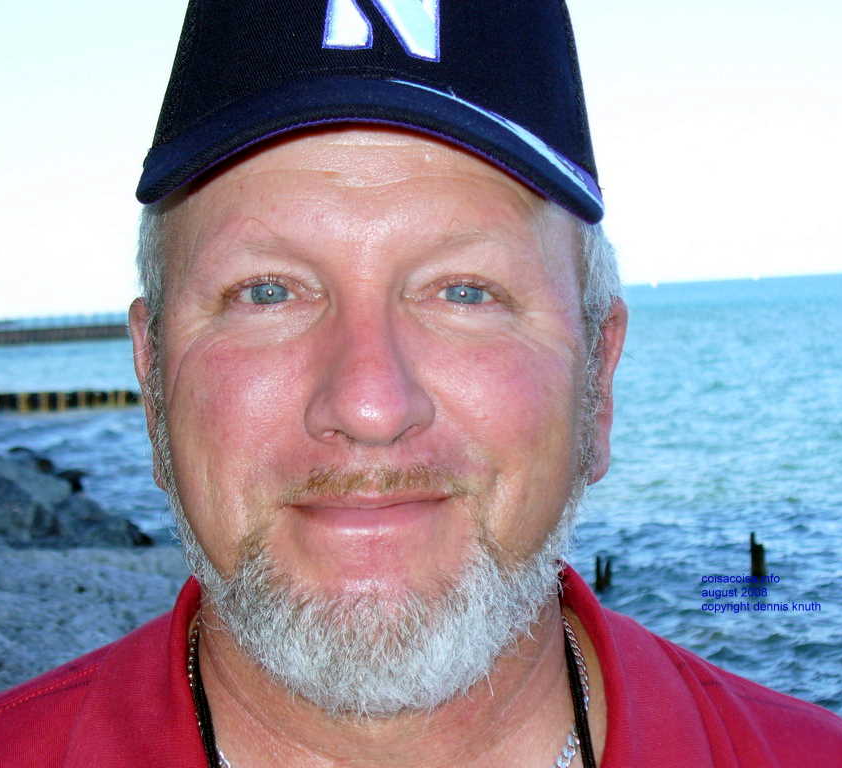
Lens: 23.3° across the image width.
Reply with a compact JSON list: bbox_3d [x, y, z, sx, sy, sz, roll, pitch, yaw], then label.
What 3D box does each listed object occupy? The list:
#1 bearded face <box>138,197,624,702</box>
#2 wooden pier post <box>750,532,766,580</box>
[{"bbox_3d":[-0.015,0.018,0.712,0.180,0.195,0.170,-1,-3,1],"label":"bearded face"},{"bbox_3d":[4.450,2.280,27.000,0.190,0.630,0.190,-3,2,0],"label":"wooden pier post"}]

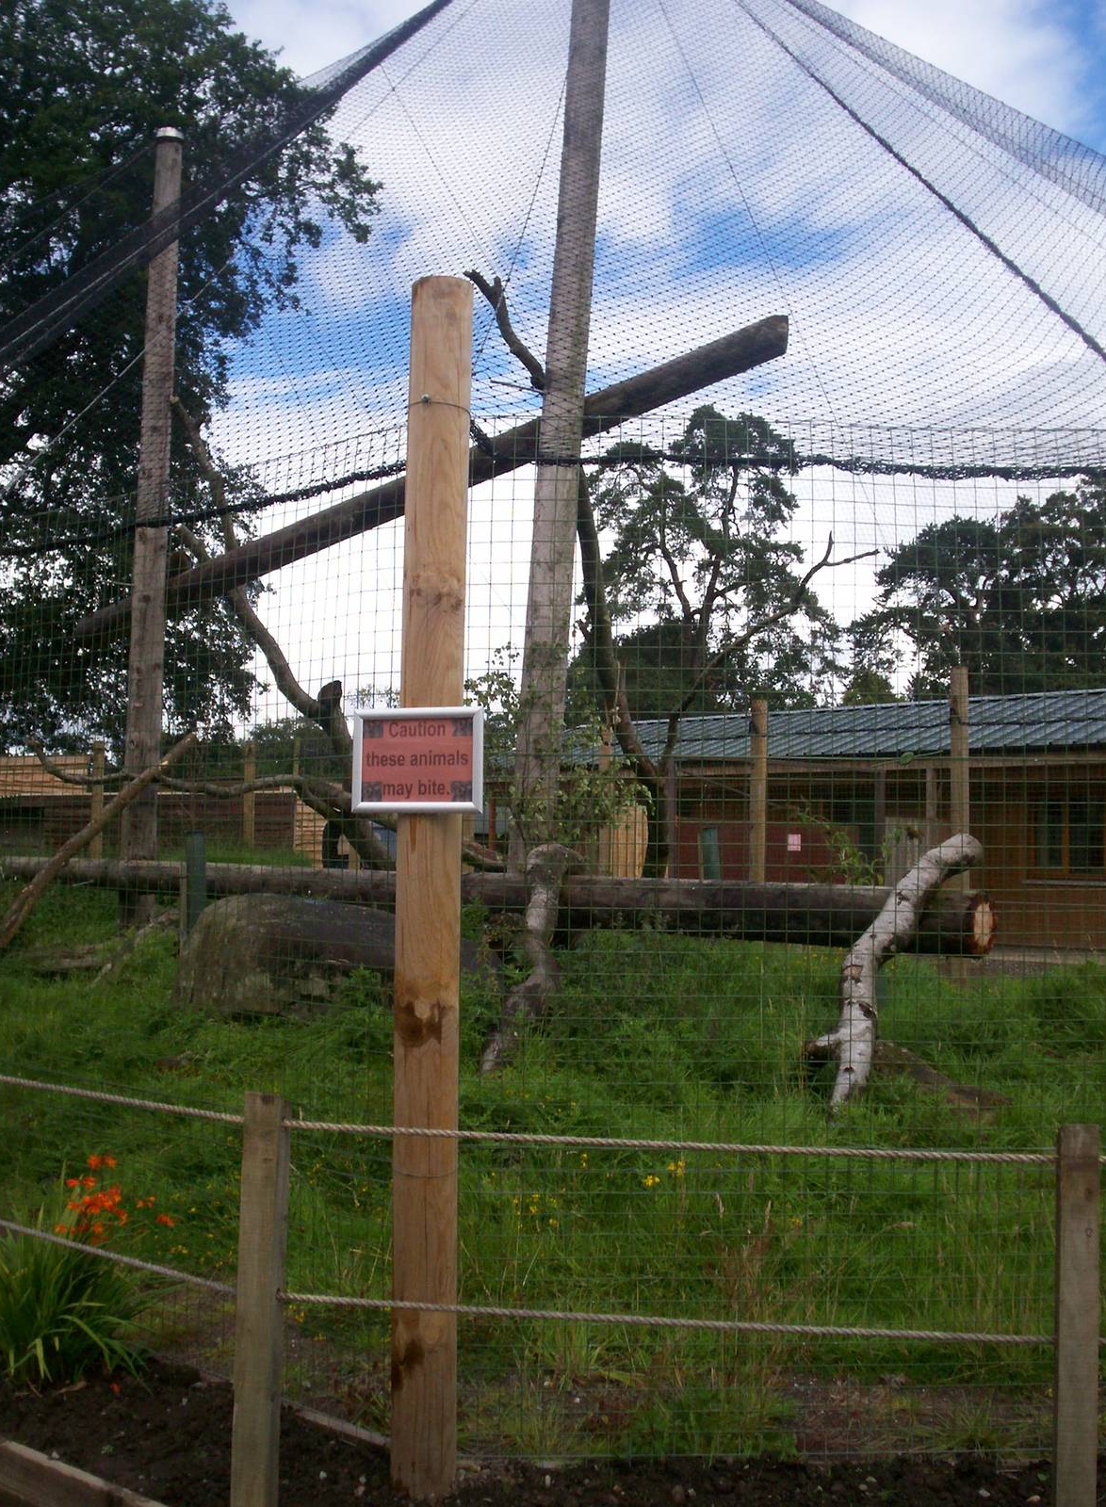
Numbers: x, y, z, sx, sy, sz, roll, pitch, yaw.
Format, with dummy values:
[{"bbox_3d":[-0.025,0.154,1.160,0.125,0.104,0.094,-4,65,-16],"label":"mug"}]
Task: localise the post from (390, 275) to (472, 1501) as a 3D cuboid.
[{"bbox_3d":[-0.280,0.276,3.615,0.147,2.796,0.147,1,-3,0],"label":"post"}]

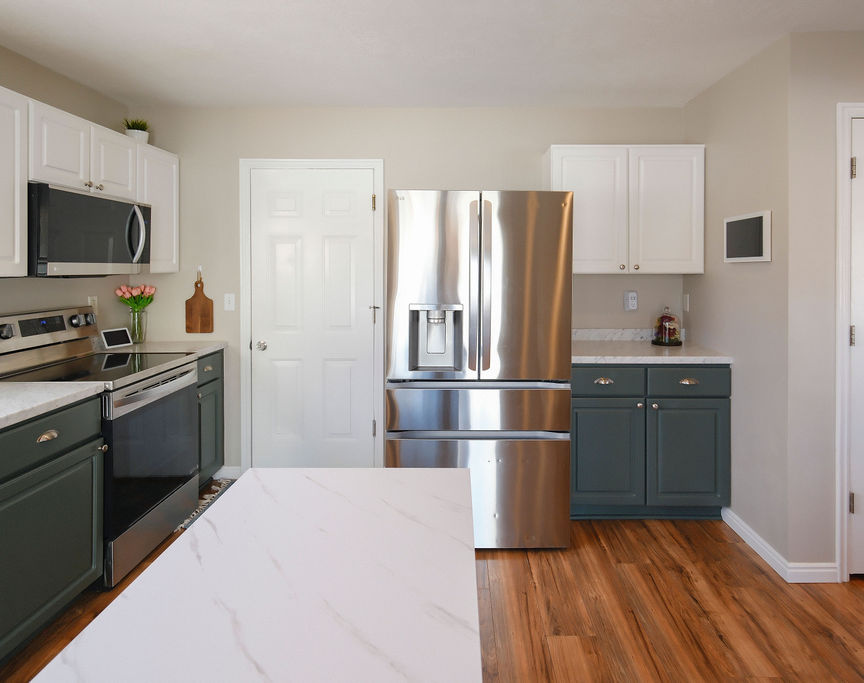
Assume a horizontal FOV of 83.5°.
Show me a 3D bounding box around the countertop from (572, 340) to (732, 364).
[{"bbox_3d":[1.226,0.062,3.007,0.916,0.040,0.602,0,7,2],"label":"countertop"}]

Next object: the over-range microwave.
[{"bbox_3d":[-1.898,-0.555,2.527,0.462,0.410,0.726,0,7,2],"label":"over-range microwave"}]

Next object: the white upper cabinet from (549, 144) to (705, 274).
[{"bbox_3d":[1.164,-0.798,3.020,0.914,0.763,0.325,0,5,3],"label":"white upper cabinet"}]

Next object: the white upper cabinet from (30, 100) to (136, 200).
[{"bbox_3d":[-1.876,-0.916,2.425,0.325,0.370,0.710,0,5,3],"label":"white upper cabinet"}]

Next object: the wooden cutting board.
[{"bbox_3d":[-1.513,-0.232,3.155,0.183,0.360,0.022,0,5,3],"label":"wooden cutting board"}]

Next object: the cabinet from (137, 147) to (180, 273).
[{"bbox_3d":[-1.928,-0.822,3.106,0.344,0.761,0.420,0,7,2],"label":"cabinet"}]

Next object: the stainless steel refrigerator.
[{"bbox_3d":[0.251,0.118,2.745,0.908,1.750,0.800,0,5,3],"label":"stainless steel refrigerator"}]

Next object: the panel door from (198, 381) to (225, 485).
[{"bbox_3d":[-1.392,0.556,3.030,0.030,0.580,0.320,0,5,2],"label":"panel door"}]

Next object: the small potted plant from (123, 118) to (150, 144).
[{"bbox_3d":[-1.908,-1.328,3.123,0.165,0.205,0.165,0,7,2],"label":"small potted plant"}]

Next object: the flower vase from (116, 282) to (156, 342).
[{"bbox_3d":[-1.925,-0.179,3.145,0.235,0.390,0.235,0,7,2],"label":"flower vase"}]

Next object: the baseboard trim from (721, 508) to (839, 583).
[{"bbox_3d":[1.674,0.962,2.364,0.220,0.100,0.530,0,5,3],"label":"baseboard trim"}]

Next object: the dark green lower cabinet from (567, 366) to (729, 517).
[{"bbox_3d":[1.137,0.520,2.830,0.890,0.870,0.620,0,5,3],"label":"dark green lower cabinet"}]

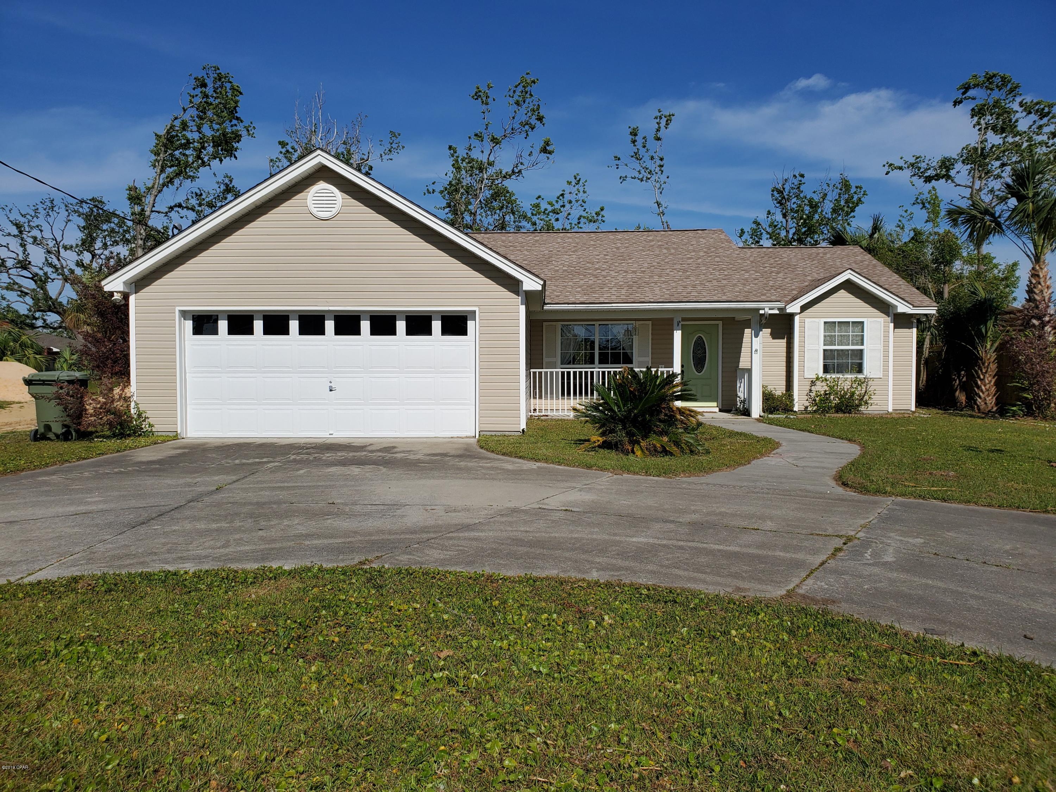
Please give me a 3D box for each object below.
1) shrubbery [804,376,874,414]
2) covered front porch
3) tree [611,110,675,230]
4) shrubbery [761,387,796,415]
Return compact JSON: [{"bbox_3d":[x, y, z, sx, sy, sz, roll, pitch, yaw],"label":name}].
[{"bbox_3d":[7.137,-0.047,18.200,1.600,0.920,0.950,0,2,0],"label":"shrubbery"},{"bbox_3d":[2.865,-0.703,18.547,5.770,2.380,1.720,0,2,0],"label":"covered front porch"},{"bbox_3d":[5.750,-7.321,39.739,3.200,14.050,3.200,0,2,0],"label":"tree"},{"bbox_3d":[5.920,0.108,18.794,0.880,0.680,0.650,0,2,0],"label":"shrubbery"}]

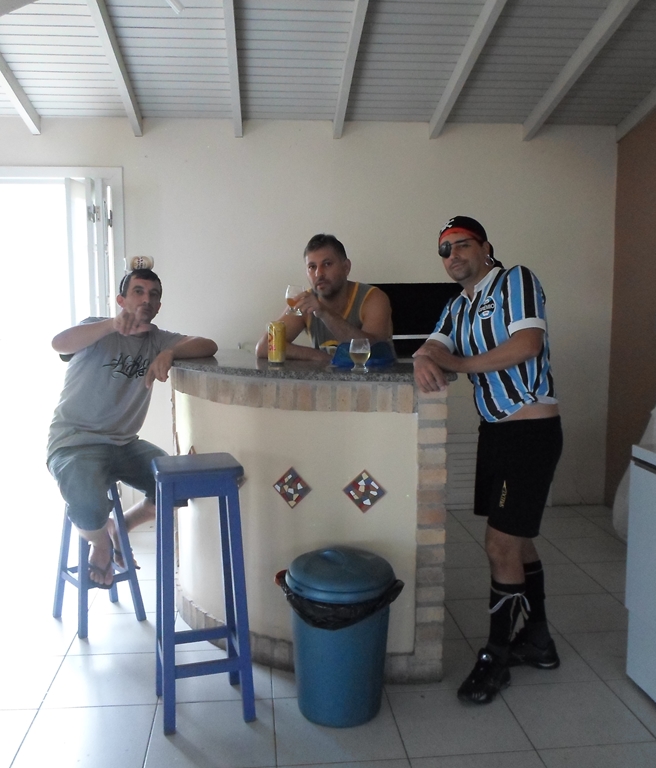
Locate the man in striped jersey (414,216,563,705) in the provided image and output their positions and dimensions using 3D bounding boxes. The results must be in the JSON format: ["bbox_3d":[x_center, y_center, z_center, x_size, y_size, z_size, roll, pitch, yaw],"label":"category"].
[{"bbox_3d":[0.569,0.262,2.628,0.500,1.680,0.530,6,8,40],"label":"man in striped jersey"}]

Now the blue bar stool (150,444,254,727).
[{"bbox_3d":[-0.432,0.687,2.499,0.295,0.860,0.285,-2,7,-17],"label":"blue bar stool"}]

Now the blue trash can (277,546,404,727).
[{"bbox_3d":[0.041,0.835,2.552,0.410,0.560,0.390,0,6,0],"label":"blue trash can"}]

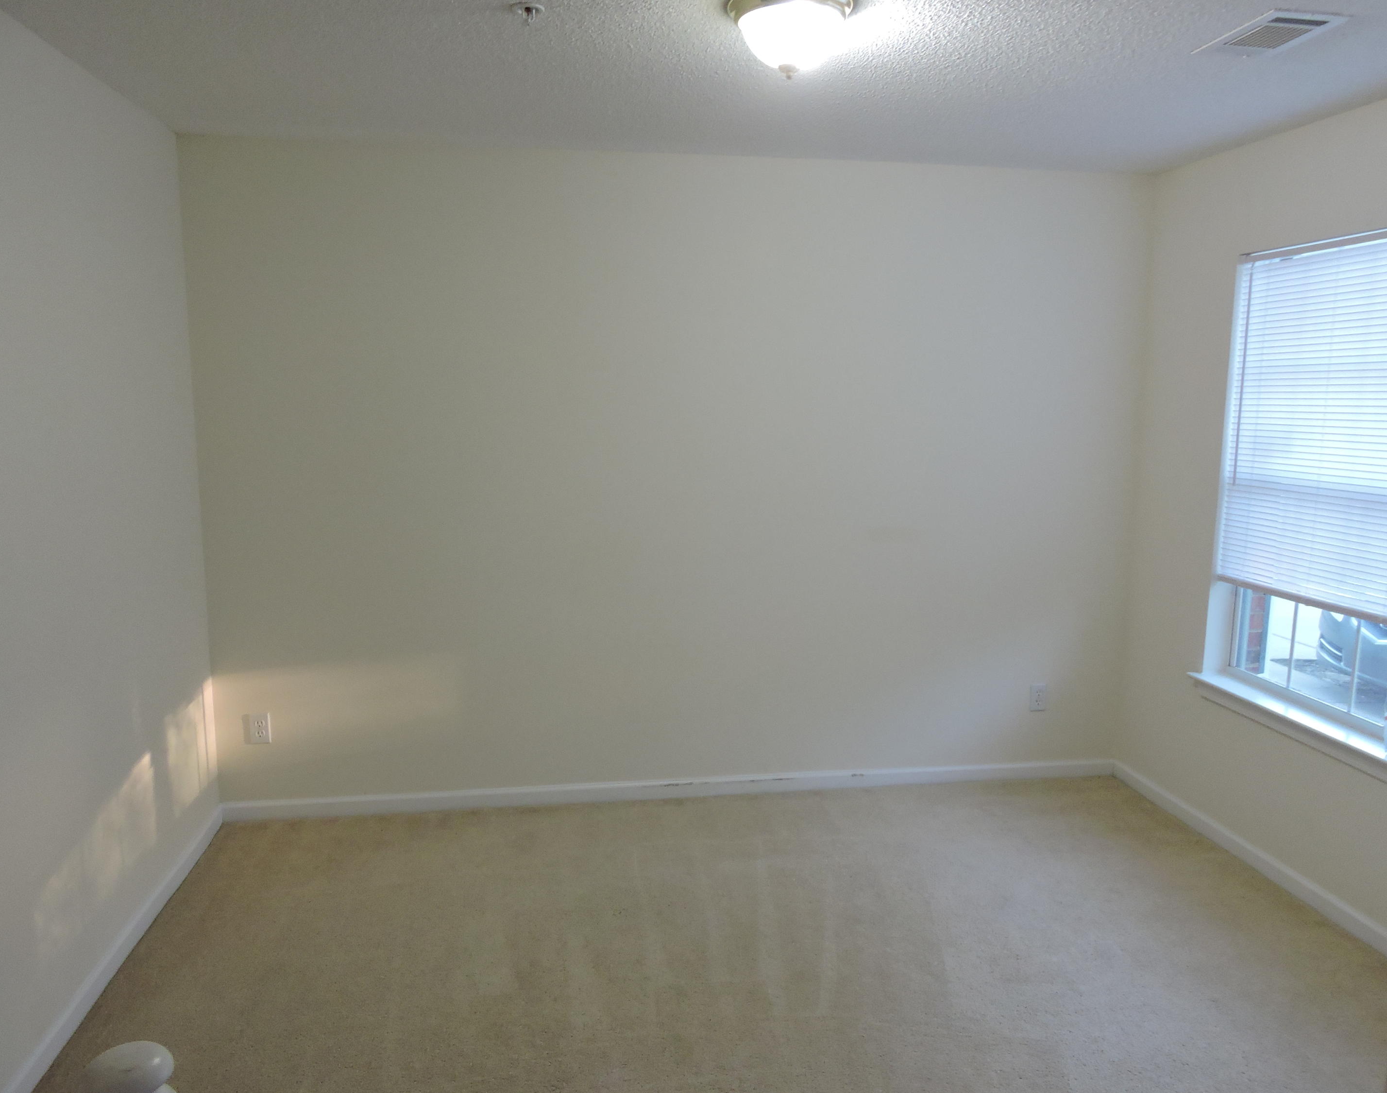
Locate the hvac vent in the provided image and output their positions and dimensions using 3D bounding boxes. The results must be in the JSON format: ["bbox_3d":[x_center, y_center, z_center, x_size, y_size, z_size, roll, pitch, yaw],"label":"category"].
[{"bbox_3d":[1.355,-1.197,2.386,0.197,0.016,0.295,-1,9,-9],"label":"hvac vent"}]

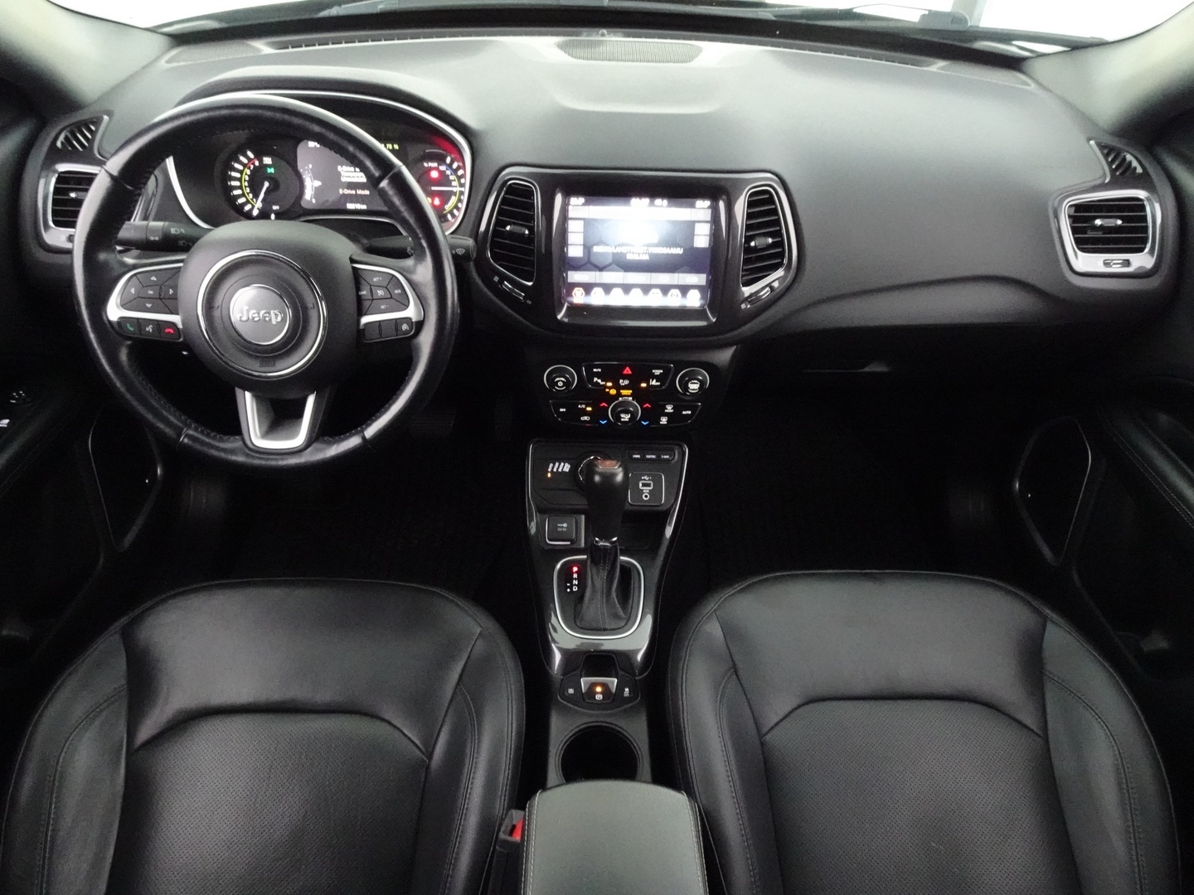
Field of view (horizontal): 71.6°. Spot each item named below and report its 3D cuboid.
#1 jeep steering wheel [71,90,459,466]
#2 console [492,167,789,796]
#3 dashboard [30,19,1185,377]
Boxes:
[{"bbox_3d":[-0.330,-0.147,0.834,0.378,0.378,0.110,1,19,-2],"label":"jeep steering wheel"},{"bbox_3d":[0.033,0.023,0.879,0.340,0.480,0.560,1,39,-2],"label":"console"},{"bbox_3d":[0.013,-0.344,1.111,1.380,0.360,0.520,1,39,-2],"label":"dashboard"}]

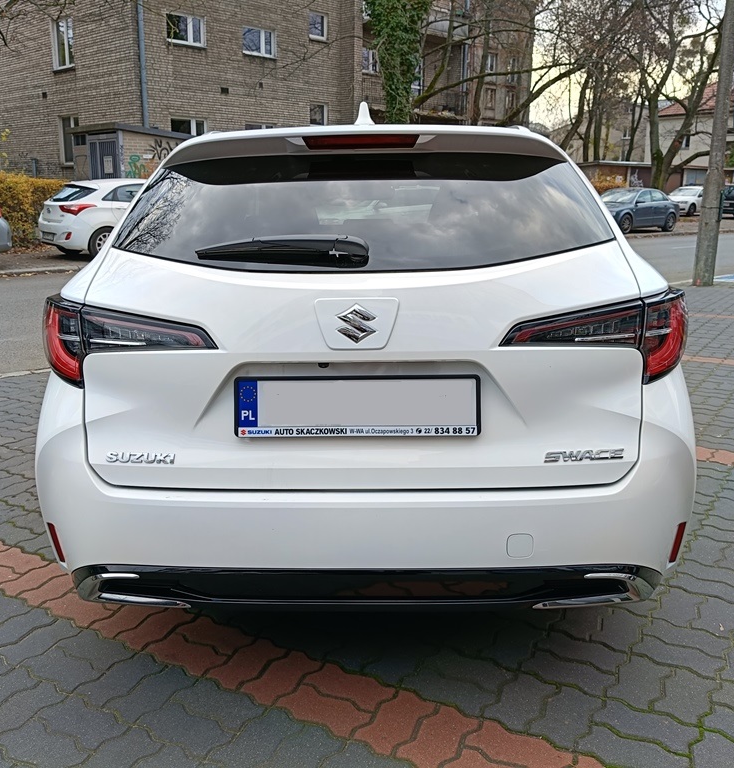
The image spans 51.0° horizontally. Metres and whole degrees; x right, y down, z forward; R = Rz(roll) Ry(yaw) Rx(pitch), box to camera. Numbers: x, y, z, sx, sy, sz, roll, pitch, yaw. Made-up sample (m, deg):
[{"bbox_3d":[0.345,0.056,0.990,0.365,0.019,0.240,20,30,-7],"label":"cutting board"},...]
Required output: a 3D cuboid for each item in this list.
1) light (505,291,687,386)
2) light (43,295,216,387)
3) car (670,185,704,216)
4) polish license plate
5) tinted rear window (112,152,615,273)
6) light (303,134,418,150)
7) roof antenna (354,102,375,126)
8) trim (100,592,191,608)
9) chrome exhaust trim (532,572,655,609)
[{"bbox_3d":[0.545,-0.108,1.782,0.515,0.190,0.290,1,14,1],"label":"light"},{"bbox_3d":[-0.564,-0.096,1.790,0.500,0.190,0.300,0,13,2],"label":"light"},{"bbox_3d":[17.434,-9.784,41.139,4.400,1.460,1.800,-11,17,-39],"label":"car"},{"bbox_3d":[-0.021,0.051,1.667,0.530,0.137,0.020,0,13,2],"label":"polish license plate"},{"bbox_3d":[-0.014,-0.400,1.815,1.180,0.380,0.110,1,-24,1],"label":"tinted rear window"},{"bbox_3d":[-0.014,-0.580,1.848,0.280,0.038,0.045,0,13,2],"label":"light"},{"bbox_3d":[-0.008,-0.744,2.130,0.060,0.070,0.150,1,14,1],"label":"roof antenna"},{"bbox_3d":[-0.525,0.508,1.805,0.215,0.035,0.060,1,14,1],"label":"trim"},{"bbox_3d":[0.499,0.441,1.672,0.290,0.078,0.090,0,13,2],"label":"chrome exhaust trim"}]

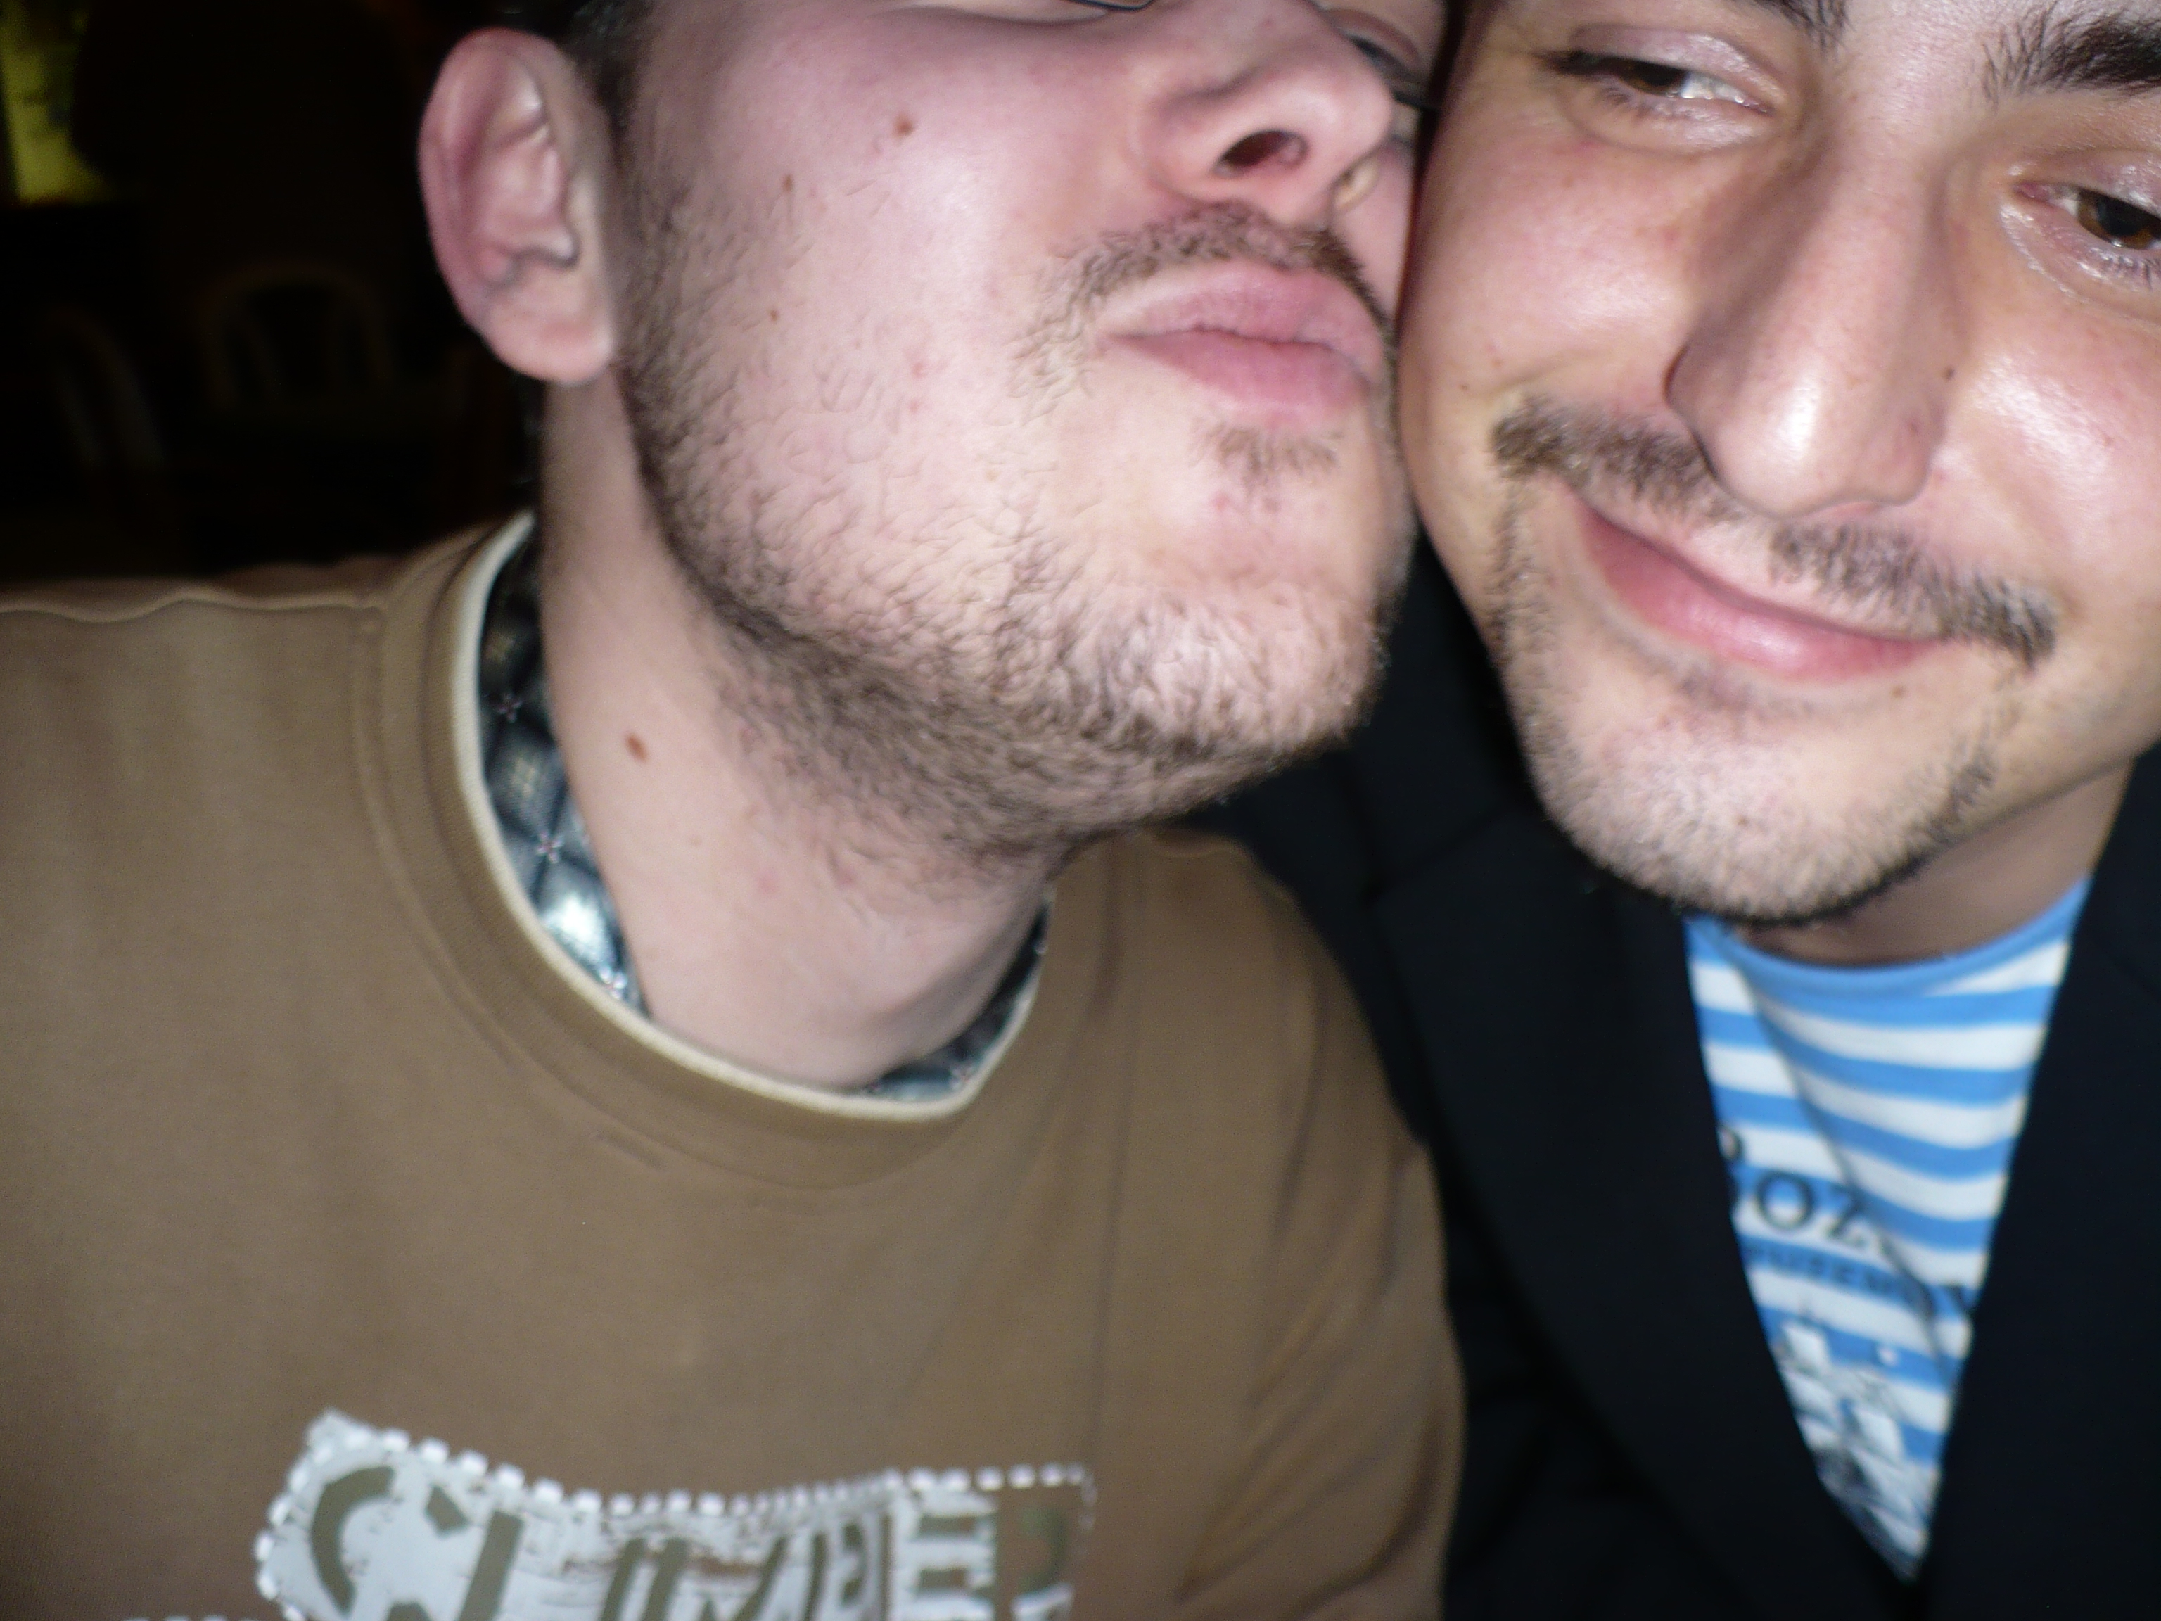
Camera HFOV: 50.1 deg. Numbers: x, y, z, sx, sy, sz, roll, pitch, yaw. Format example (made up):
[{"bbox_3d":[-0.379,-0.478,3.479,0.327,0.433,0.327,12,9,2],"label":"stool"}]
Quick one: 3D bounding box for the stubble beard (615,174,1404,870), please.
[{"bbox_3d":[0.005,-0.052,0.362,0.140,0.116,0.104,9,-15,-28],"label":"stubble beard"}]

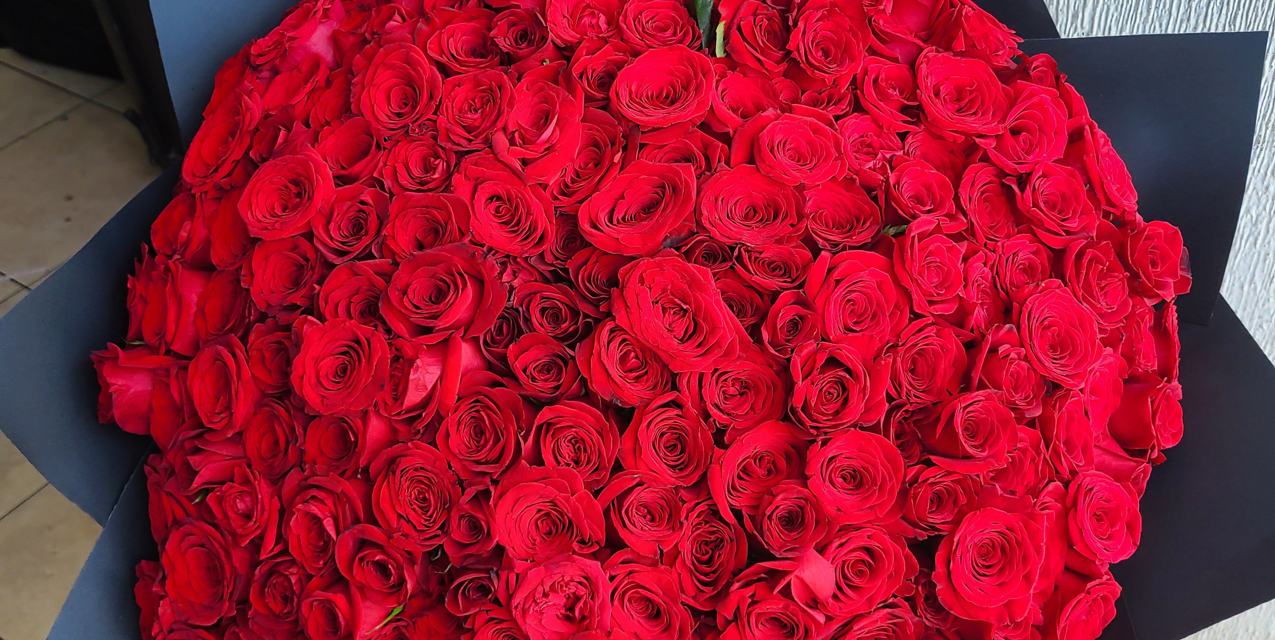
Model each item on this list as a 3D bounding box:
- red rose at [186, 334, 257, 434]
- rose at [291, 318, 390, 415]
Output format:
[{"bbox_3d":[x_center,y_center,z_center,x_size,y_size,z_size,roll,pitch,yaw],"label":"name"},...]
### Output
[{"bbox_3d":[-0.285,0.045,0.890,0.057,0.057,0.046,25,11,30],"label":"red rose"},{"bbox_3d":[-0.179,0.028,0.769,0.059,0.048,0.059,0,80,6],"label":"rose"}]

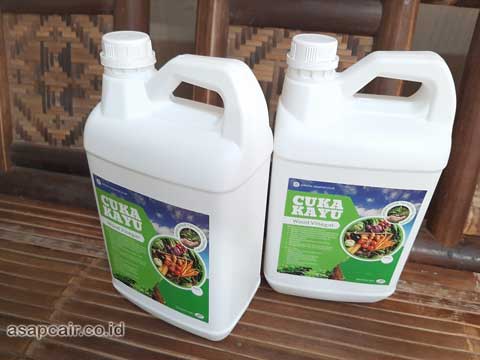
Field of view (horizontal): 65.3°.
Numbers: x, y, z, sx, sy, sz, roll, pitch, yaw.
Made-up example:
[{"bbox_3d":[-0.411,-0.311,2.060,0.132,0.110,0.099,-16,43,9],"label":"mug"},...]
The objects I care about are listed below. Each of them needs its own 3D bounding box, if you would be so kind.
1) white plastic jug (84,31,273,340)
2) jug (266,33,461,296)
[{"bbox_3d":[-0.063,0.010,0.416,0.184,0.306,0.126,18,37,22],"label":"white plastic jug"},{"bbox_3d":[0.127,-0.004,0.443,0.184,0.306,0.126,5,34,3],"label":"jug"}]

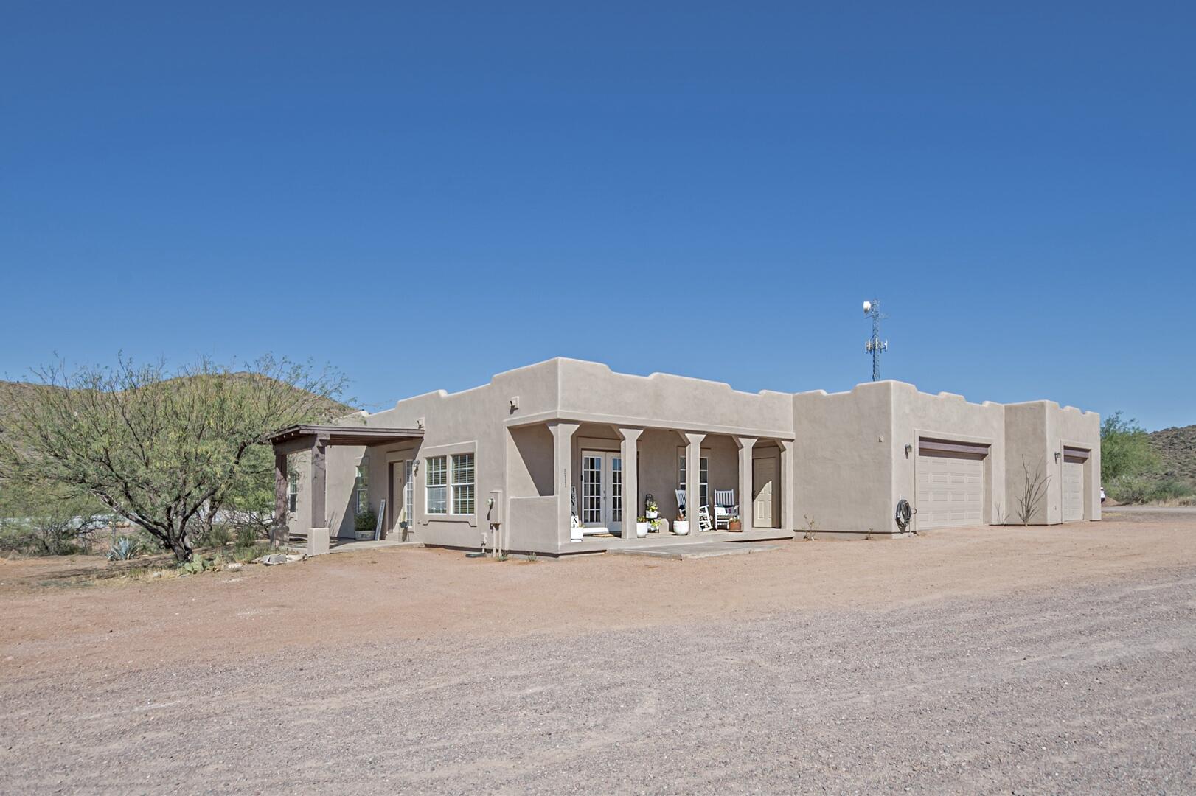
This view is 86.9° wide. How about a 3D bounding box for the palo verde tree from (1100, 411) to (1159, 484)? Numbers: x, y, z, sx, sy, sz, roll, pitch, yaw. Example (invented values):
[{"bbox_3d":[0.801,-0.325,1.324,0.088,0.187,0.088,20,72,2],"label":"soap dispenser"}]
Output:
[{"bbox_3d":[45.487,4.767,55.000,6.000,7.200,6.000,8,-12,-40],"label":"palo verde tree"}]

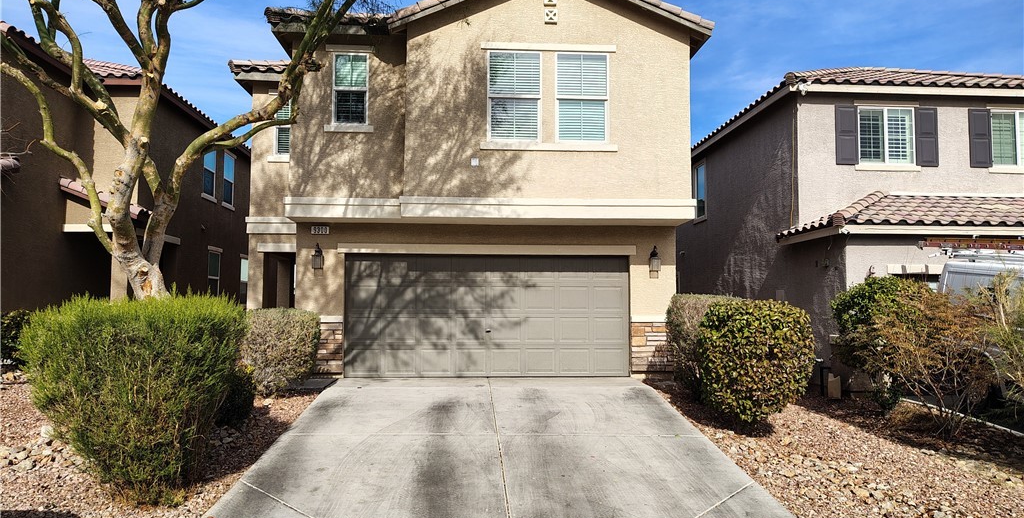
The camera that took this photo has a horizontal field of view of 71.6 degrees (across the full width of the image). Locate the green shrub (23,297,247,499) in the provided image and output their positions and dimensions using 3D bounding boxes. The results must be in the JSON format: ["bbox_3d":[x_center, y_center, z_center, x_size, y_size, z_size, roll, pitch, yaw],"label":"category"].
[{"bbox_3d":[-3.619,1.258,6.719,1.920,1.804,1.800,0,-4,-3],"label":"green shrub"}]

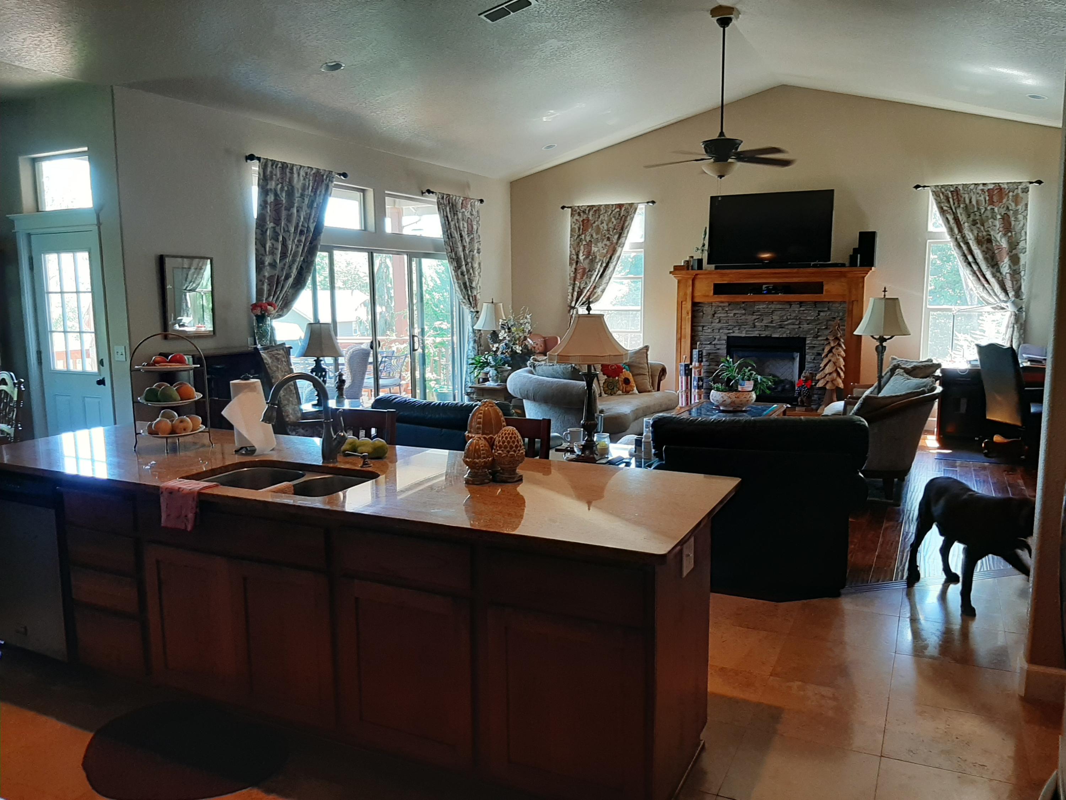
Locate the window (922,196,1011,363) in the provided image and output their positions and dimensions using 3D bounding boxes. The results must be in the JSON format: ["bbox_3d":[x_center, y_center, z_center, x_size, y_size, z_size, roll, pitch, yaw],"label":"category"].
[{"bbox_3d":[4.754,-1.253,8.747,0.880,2.020,0.120,3,8,26],"label":"window"}]

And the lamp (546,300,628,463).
[{"bbox_3d":[0.328,-0.106,4.748,0.480,0.913,0.480,0,8,0],"label":"lamp"}]

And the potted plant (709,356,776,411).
[{"bbox_3d":[2.009,-0.172,7.766,0.620,0.510,0.560,3,9,26],"label":"potted plant"}]

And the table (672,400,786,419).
[{"bbox_3d":[1.887,0.340,7.606,0.810,0.460,1.320,3,9,26],"label":"table"}]

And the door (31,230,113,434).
[{"bbox_3d":[-3.571,-0.269,6.281,0.820,2.050,0.060,3,9,26],"label":"door"}]

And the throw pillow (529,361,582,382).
[{"bbox_3d":[0.218,-0.177,7.900,0.520,0.460,0.200,3,21,26],"label":"throw pillow"}]

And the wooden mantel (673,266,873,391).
[{"bbox_3d":[2.804,-0.637,9.559,2.270,1.796,0.400,3,8,26],"label":"wooden mantel"}]

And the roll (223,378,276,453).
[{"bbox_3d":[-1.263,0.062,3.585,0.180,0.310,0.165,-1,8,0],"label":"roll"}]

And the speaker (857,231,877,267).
[{"bbox_3d":[3.717,-1.681,8.907,0.175,0.405,0.200,3,9,26],"label":"speaker"}]

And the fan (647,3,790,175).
[{"bbox_3d":[1.619,-2.623,6.861,1.360,1.402,1.360,3,8,26],"label":"fan"}]

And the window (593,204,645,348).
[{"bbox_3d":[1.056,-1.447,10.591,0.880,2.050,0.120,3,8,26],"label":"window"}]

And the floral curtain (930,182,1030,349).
[{"bbox_3d":[4.739,-1.221,8.635,0.923,2.240,0.130,3,8,26],"label":"floral curtain"}]

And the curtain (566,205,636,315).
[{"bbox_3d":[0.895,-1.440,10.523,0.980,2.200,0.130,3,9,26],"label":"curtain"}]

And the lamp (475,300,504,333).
[{"bbox_3d":[-0.467,-0.717,9.257,0.412,0.880,0.412,3,8,26],"label":"lamp"}]

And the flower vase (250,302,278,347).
[{"bbox_3d":[-2.265,-0.639,6.701,0.231,0.378,0.231,3,8,26],"label":"flower vase"}]

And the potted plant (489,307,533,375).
[{"bbox_3d":[-0.245,-0.643,8.900,0.480,0.800,0.440,-1,8,0],"label":"potted plant"}]

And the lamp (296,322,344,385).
[{"bbox_3d":[-1.887,-0.312,6.970,0.420,0.740,0.420,3,9,26],"label":"lamp"}]

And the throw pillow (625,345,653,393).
[{"bbox_3d":[1.126,-0.336,8.837,0.470,0.480,0.170,-1,-7,-3],"label":"throw pillow"}]

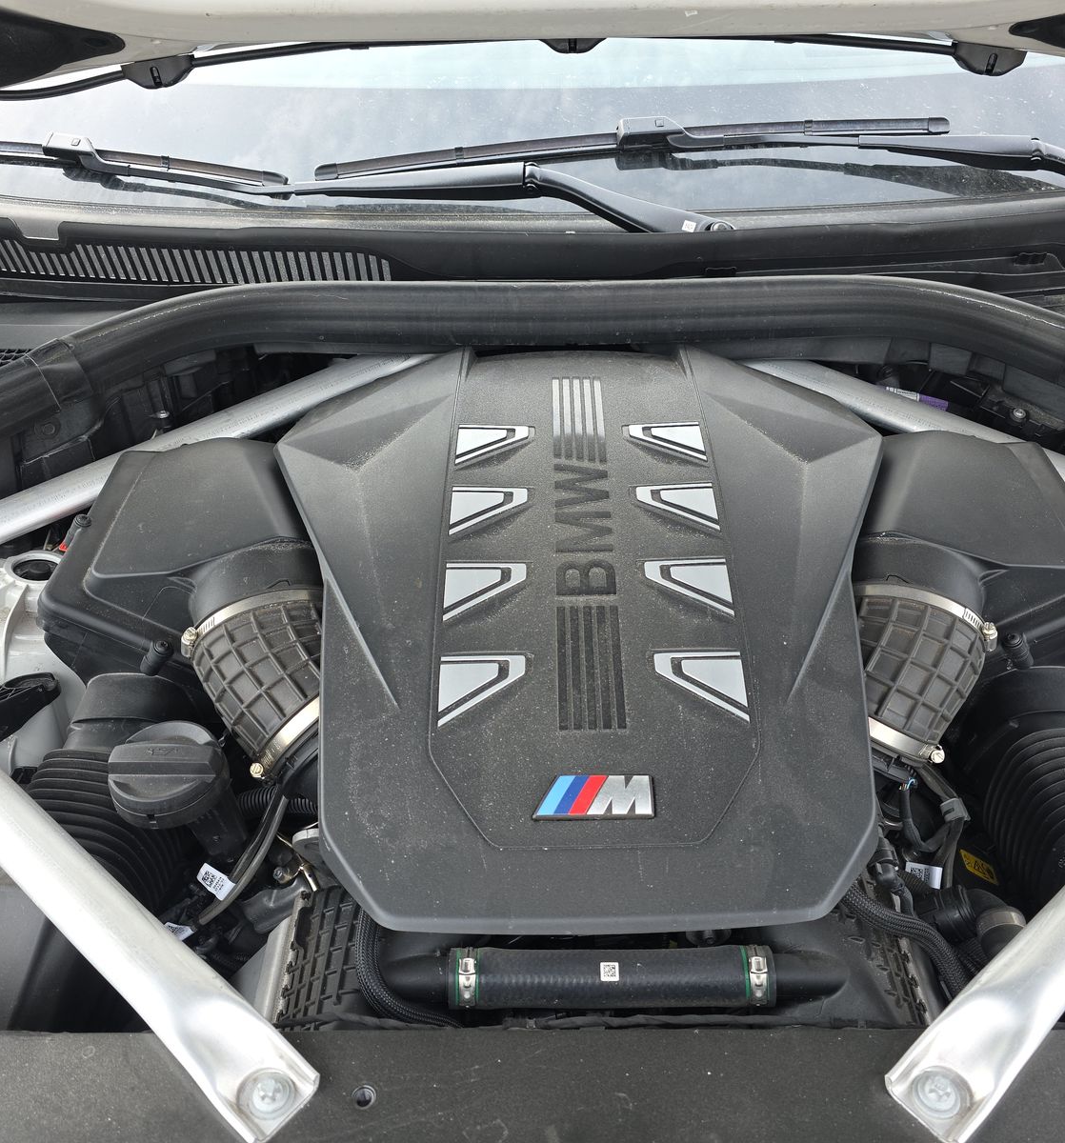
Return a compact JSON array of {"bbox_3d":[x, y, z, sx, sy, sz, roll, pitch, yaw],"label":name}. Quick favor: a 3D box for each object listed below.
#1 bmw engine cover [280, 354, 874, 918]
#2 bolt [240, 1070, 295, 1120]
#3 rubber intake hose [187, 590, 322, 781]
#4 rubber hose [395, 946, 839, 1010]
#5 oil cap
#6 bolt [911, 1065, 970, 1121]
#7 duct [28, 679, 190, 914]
[{"bbox_3d":[0.042,0.013,0.789,0.515,0.110,0.520,0,46,0],"label":"bmw engine cover"},{"bbox_3d":[-0.152,0.299,0.580,0.031,0.012,0.031,0,35,0],"label":"bolt"},{"bbox_3d":[-0.195,0.084,0.760,0.108,0.108,0.130,-20,62,-27],"label":"rubber intake hose"},{"bbox_3d":[0.052,0.257,0.640,0.287,0.039,0.039,0,33,0],"label":"rubber hose"},{"bbox_3d":[-0.242,0.146,0.690,0.077,0.090,0.077,-9,38,7],"label":"oil cap"},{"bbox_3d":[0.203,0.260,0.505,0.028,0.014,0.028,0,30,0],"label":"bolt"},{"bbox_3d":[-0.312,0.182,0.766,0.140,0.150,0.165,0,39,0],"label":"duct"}]

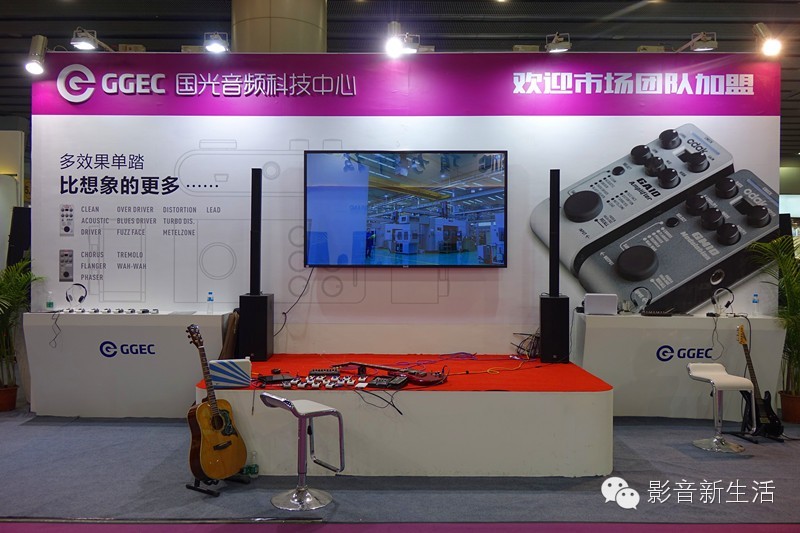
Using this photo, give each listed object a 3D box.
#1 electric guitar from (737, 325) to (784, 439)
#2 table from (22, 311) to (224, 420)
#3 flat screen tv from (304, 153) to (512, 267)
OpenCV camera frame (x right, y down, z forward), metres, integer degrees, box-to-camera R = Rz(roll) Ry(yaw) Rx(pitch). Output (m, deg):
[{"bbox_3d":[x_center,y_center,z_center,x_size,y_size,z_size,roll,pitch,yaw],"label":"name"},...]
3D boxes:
[{"bbox_3d":[3.070,0.965,5.750,0.320,0.980,0.080,-2,-19,-19],"label":"electric guitar"},{"bbox_3d":[-2.575,0.944,6.440,1.870,1.000,0.460,0,0,3],"label":"table"},{"bbox_3d":[0.061,-0.561,6.560,1.985,1.156,0.080,0,0,0],"label":"flat screen tv"}]

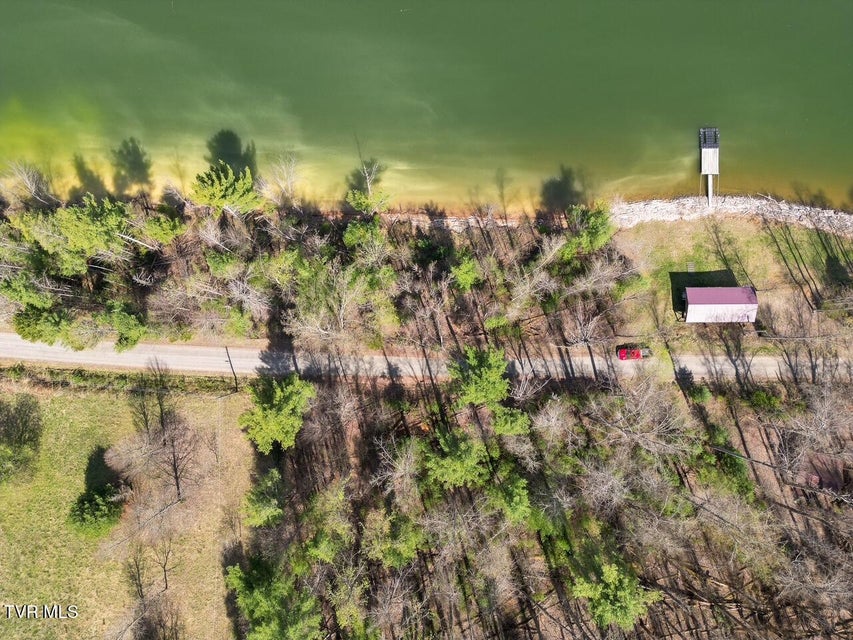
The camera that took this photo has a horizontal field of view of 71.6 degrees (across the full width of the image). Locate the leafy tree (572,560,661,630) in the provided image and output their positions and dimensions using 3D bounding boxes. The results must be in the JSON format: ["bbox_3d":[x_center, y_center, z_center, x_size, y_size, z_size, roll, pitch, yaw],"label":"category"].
[{"bbox_3d":[31.201,45.406,97.134,13.000,13.000,11.000,0,88,0],"label":"leafy tree"}]

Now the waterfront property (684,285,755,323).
[{"bbox_3d":[51.153,-2.590,104.008,12.000,4.600,6.100,0,88,0],"label":"waterfront property"}]

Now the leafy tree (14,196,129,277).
[{"bbox_3d":[-60.914,-14.287,101.209,17.000,14.000,12.000,0,88,0],"label":"leafy tree"}]

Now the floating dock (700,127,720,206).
[{"bbox_3d":[52.600,-28.300,109.500,3.400,1.100,14.400,0,90,0],"label":"floating dock"}]

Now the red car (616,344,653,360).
[{"bbox_3d":[37.400,6.250,106.100,5.400,1.750,1.950,0,90,0],"label":"red car"}]

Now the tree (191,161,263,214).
[{"bbox_3d":[-35.018,-22.964,104.086,12.000,11.000,8.000,0,88,0],"label":"tree"}]

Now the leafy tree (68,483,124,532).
[{"bbox_3d":[-55.476,31.447,99.738,7.500,8.000,7.000,0,88,0],"label":"leafy tree"}]

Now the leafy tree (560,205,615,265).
[{"bbox_3d":[27.913,-14.777,102.231,7.700,13.000,7.700,0,88,0],"label":"leafy tree"}]

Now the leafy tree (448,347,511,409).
[{"bbox_3d":[9.082,9.660,97.675,9.800,15.000,10.000,0,88,0],"label":"leafy tree"}]

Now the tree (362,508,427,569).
[{"bbox_3d":[-5.300,36.000,98.500,9.300,12.000,9.300,0,90,0],"label":"tree"}]

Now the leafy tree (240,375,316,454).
[{"bbox_3d":[-22.400,14.200,98.200,11.000,17.500,11.000,0,90,0],"label":"leafy tree"}]

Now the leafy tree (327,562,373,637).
[{"bbox_3d":[-12.600,45.800,98.300,7.300,12.500,7.300,0,90,0],"label":"leafy tree"}]

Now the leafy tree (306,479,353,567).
[{"bbox_3d":[-15.800,32.700,98.500,7.800,13.000,7.800,0,90,0],"label":"leafy tree"}]

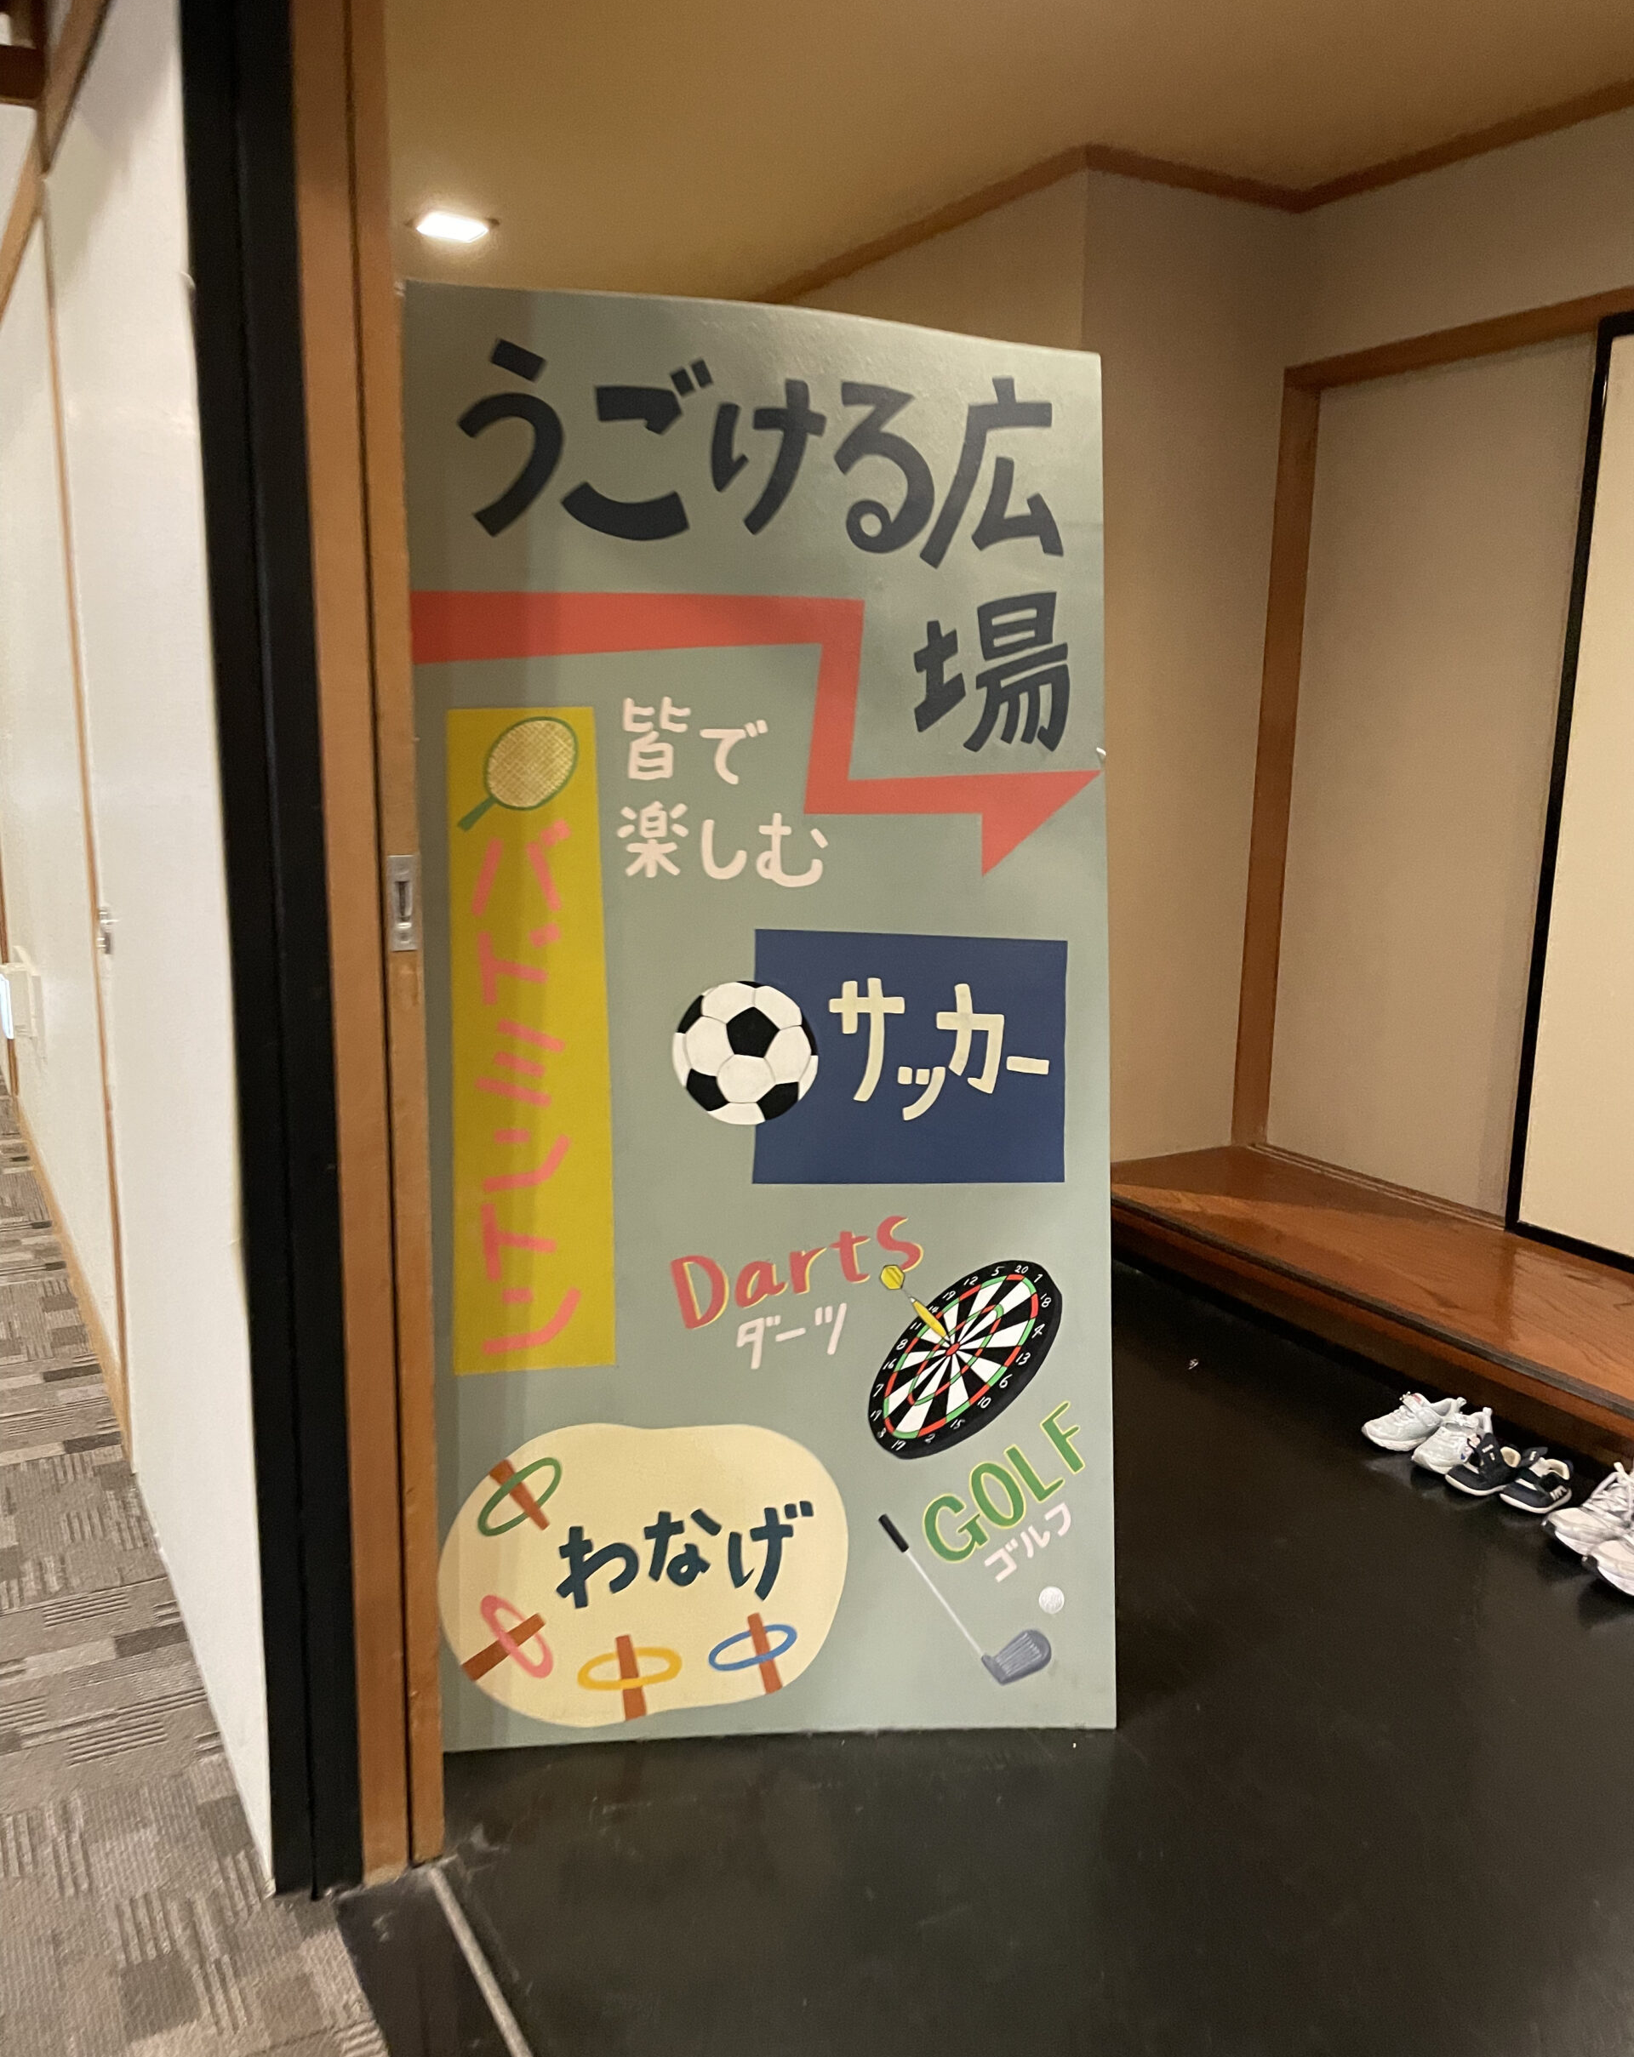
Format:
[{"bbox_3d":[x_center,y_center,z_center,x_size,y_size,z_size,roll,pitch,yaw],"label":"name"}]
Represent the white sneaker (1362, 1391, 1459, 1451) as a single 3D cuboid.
[{"bbox_3d":[1.142,0.743,3.123,0.205,0.082,0.077,-3,12,-22],"label":"white sneaker"}]

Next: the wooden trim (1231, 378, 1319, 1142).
[{"bbox_3d":[1.212,-0.670,4.385,0.120,2.000,0.045,-5,13,-29],"label":"wooden trim"}]

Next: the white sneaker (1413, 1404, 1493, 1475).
[{"bbox_3d":[1.184,0.759,3.045,0.205,0.082,0.077,-6,13,-34],"label":"white sneaker"}]

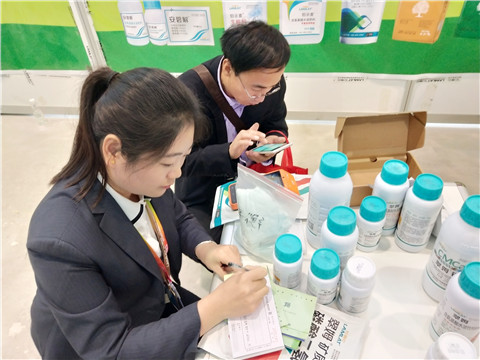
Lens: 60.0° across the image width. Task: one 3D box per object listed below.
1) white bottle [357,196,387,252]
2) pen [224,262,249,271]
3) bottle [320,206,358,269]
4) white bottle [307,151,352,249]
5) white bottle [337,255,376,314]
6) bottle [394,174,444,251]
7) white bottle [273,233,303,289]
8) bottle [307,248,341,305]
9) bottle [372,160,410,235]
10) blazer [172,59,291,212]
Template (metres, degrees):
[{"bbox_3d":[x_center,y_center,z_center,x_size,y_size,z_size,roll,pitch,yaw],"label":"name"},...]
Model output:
[{"bbox_3d":[0.294,0.100,0.940,0.060,0.125,0.060,12,42,18],"label":"white bottle"},{"bbox_3d":[0.015,0.186,0.836,0.011,0.140,0.011,-49,48,4],"label":"pen"},{"bbox_3d":[0.208,0.134,0.876,0.077,0.163,0.077,9,41,14],"label":"bottle"},{"bbox_3d":[0.200,0.047,0.928,0.093,0.232,0.093,7,41,12],"label":"white bottle"},{"bbox_3d":[0.234,0.208,0.828,0.063,0.108,0.063,12,42,18],"label":"white bottle"},{"bbox_3d":[0.399,0.074,0.923,0.075,0.177,0.075,18,44,24],"label":"bottle"},{"bbox_3d":[0.102,0.172,0.878,0.062,0.110,0.062,3,40,7],"label":"white bottle"},{"bbox_3d":[0.171,0.196,0.847,0.064,0.107,0.064,8,41,13],"label":"bottle"},{"bbox_3d":[0.345,0.042,0.964,0.075,0.180,0.075,14,42,20],"label":"bottle"},{"bbox_3d":[-0.045,-0.135,1.427,0.500,0.580,0.460,-23,43,-23],"label":"blazer"}]

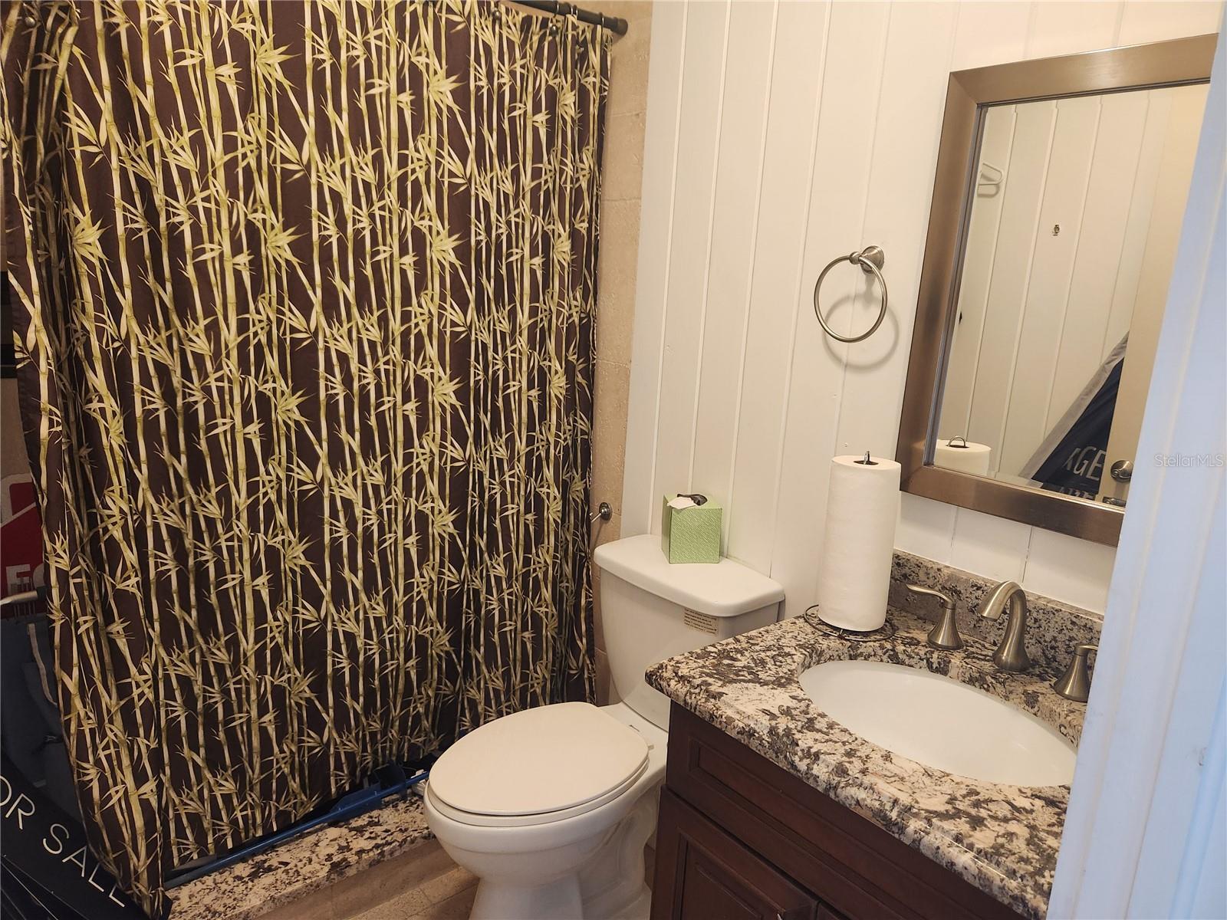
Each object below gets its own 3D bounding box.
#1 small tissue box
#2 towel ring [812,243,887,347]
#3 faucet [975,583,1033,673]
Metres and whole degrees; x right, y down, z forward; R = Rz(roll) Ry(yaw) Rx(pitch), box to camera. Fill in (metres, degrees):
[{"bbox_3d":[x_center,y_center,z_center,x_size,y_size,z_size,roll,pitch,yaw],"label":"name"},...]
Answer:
[{"bbox_3d":[0.173,0.156,1.830,0.110,0.127,0.107,1,13,-8],"label":"small tissue box"},{"bbox_3d":[0.447,-0.304,1.495,0.067,0.175,0.156,-7,16,-39],"label":"towel ring"},{"bbox_3d":[0.601,0.256,1.252,0.155,0.150,0.055,-7,16,-39],"label":"faucet"}]

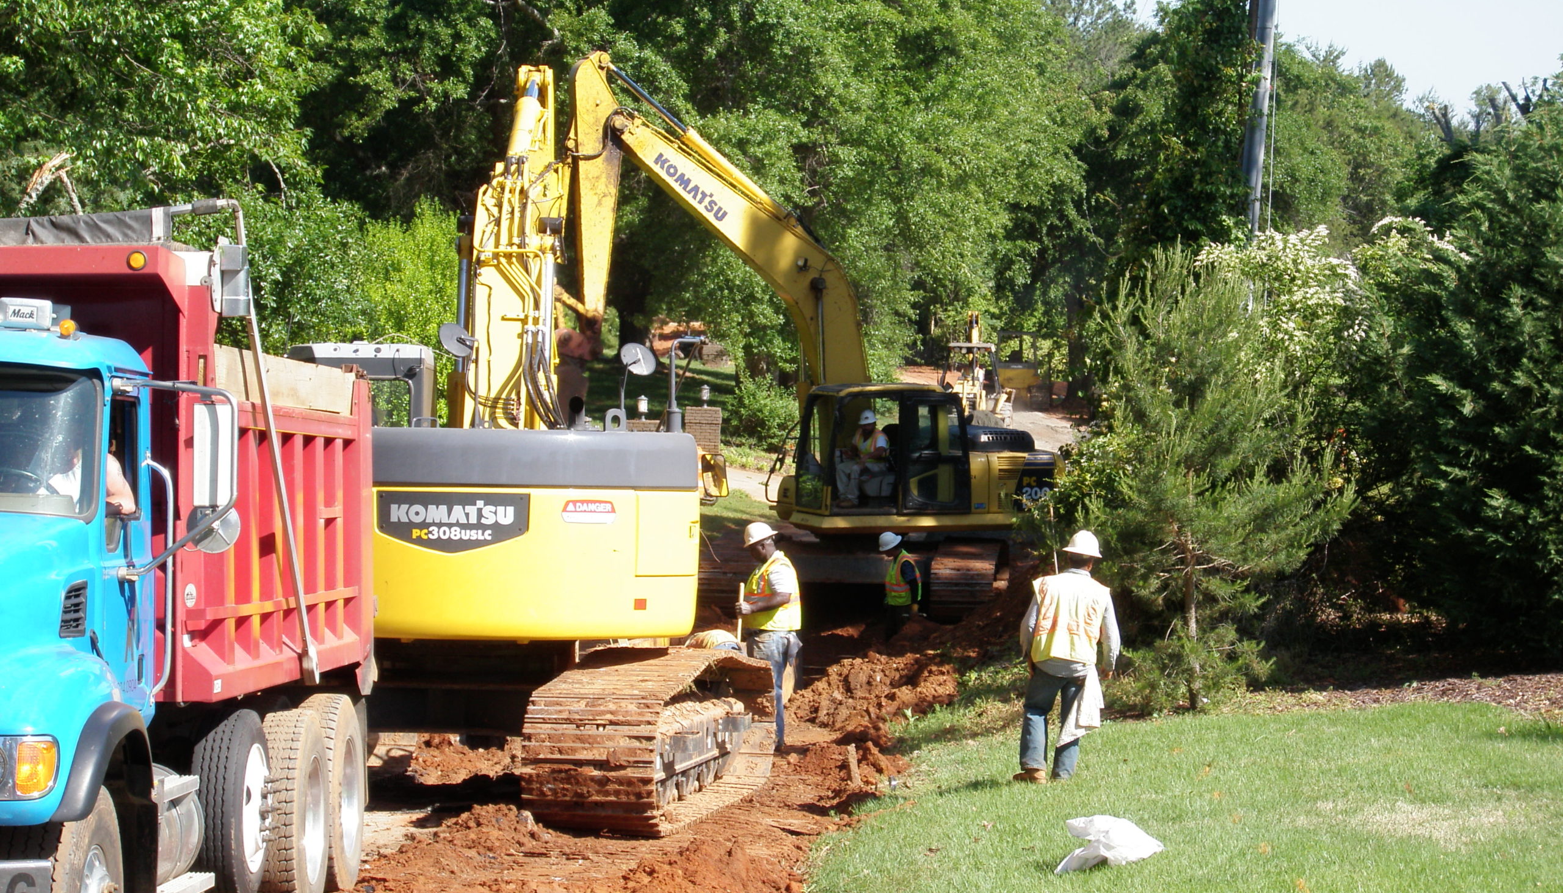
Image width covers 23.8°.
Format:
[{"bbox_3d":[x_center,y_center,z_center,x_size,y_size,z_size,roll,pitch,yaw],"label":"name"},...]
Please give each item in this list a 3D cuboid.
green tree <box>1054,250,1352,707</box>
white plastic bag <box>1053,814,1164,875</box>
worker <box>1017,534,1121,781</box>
[{"bbox_3d":[3.681,0.272,32.300,2.600,3.950,2.500,0,1,0],"label":"green tree"},{"bbox_3d":[1.941,2.365,22.000,0.620,0.310,0.420,0,1,0],"label":"white plastic bag"},{"bbox_3d":[2.064,1.511,26.800,0.700,1.820,0.500,0,1,-10],"label":"worker"}]

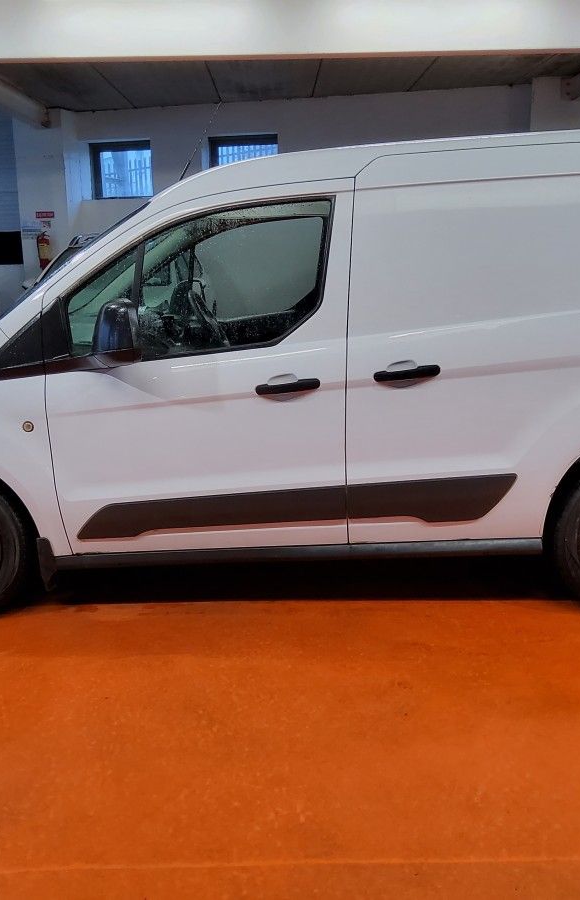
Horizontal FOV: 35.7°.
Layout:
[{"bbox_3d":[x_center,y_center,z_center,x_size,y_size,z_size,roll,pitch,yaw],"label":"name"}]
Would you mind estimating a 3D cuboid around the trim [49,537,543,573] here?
[{"bbox_3d":[0.026,0.400,3.443,1.860,0.100,0.085,-2,12,1],"label":"trim"}]

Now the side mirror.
[{"bbox_3d":[-0.613,-0.410,3.183,0.155,0.235,0.220,-1,12,1],"label":"side mirror"}]

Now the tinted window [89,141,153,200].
[{"bbox_3d":[-2.395,-4.021,12.967,1.000,0.780,0.100,3,13,16],"label":"tinted window"}]

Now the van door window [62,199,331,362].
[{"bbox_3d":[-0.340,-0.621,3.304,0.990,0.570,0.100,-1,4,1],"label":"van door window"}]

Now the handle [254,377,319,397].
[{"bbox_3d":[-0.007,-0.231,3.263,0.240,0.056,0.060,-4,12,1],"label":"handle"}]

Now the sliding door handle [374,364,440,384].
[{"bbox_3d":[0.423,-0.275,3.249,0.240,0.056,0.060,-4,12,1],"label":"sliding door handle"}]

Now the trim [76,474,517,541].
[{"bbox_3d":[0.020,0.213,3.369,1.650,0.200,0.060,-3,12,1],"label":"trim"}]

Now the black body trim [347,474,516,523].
[{"bbox_3d":[0.524,0.181,3.349,0.625,0.180,0.035,-1,13,2],"label":"black body trim"}]

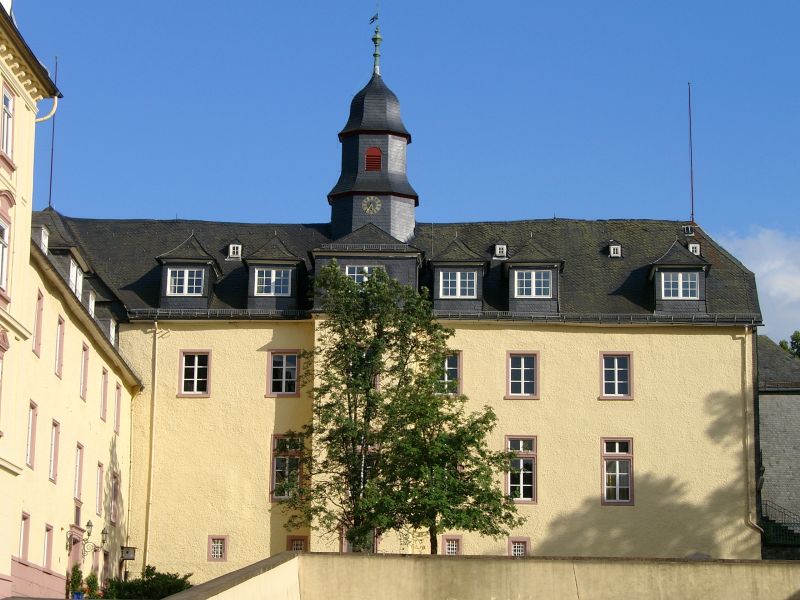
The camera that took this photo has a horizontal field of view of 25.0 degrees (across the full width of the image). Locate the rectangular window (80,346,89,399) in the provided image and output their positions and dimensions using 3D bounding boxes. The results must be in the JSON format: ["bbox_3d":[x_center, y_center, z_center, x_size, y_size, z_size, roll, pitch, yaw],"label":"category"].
[{"bbox_3d":[-10.982,2.498,62.400,0.200,1.930,1.120,0,-13,0],"label":"rectangular window"}]

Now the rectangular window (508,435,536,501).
[{"bbox_3d":[5.094,7.118,75.472,1.315,2.860,0.250,0,-13,2],"label":"rectangular window"}]

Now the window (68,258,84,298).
[{"bbox_3d":[-11.941,-0.692,66.323,0.400,1.170,2.450,1,-13,0],"label":"window"}]

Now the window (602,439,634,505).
[{"bbox_3d":[8.736,6.901,72.370,1.290,2.720,0.200,0,-13,1],"label":"window"}]

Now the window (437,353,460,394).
[{"bbox_3d":[1.972,3.196,76.455,1.355,2.023,0.250,0,-13,2],"label":"window"}]

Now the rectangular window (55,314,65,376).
[{"bbox_3d":[-10.991,1.528,57.973,0.200,1.930,1.150,0,-13,0],"label":"rectangular window"}]

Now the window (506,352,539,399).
[{"bbox_3d":[5.213,3.223,76.355,1.407,2.085,0.250,0,-13,2],"label":"window"}]

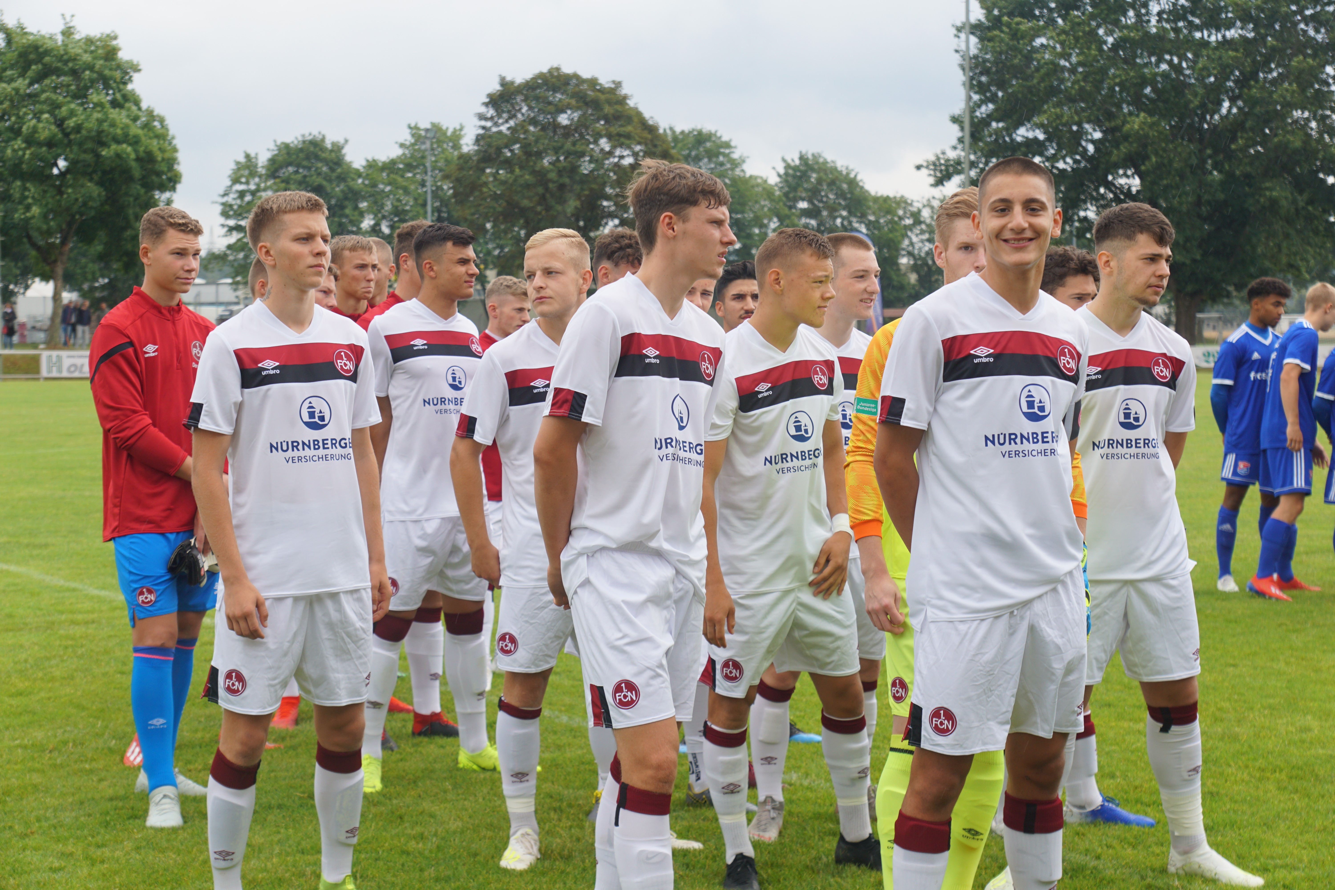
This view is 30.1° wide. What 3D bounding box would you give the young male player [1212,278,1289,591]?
[{"bbox_3d":[3.370,-0.070,14.400,0.520,1.780,0.340,-2,3,-36],"label":"young male player"}]

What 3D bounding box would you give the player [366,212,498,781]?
[{"bbox_3d":[-0.748,0.183,8.191,0.540,1.820,0.420,-1,3,-28],"label":"player"}]

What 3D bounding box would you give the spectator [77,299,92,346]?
[{"bbox_3d":[-22.067,-4.579,94.000,0.520,1.780,0.330,-1,3,-20],"label":"spectator"}]

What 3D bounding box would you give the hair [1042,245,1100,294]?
[{"bbox_3d":[1.185,-0.513,7.400,0.220,0.165,0.180,2,3,42],"label":"hair"}]

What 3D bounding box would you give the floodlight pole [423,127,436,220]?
[{"bbox_3d":[-12.443,-10.339,130.000,0.750,12.600,0.600,-1,3,-15],"label":"floodlight pole"}]

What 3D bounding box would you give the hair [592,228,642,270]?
[{"bbox_3d":[-0.143,-0.613,7.850,0.200,0.145,0.170,2,3,38],"label":"hair"}]

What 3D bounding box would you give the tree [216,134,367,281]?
[{"bbox_3d":[-20.431,-10.744,135.000,8.200,12.200,8.000,0,3,0],"label":"tree"}]

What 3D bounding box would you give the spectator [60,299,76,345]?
[{"bbox_3d":[-21.938,-4.457,91.040,0.550,1.750,0.400,-1,3,-25],"label":"spectator"}]

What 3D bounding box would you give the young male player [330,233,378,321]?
[{"bbox_3d":[-1.132,0.152,9.000,0.520,1.810,0.320,-2,3,-38],"label":"young male player"}]

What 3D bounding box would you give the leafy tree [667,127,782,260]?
[{"bbox_3d":[2.968,-11.210,140.000,7.400,13.400,7.400,0,2,-5],"label":"leafy tree"}]

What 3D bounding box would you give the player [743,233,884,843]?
[{"bbox_3d":[0.464,0.253,7.440,0.540,1.770,0.400,-1,3,-18],"label":"player"}]

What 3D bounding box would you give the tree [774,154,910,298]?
[{"bbox_3d":[9.606,-10.262,135.000,7.800,11.200,7.500,0,3,0],"label":"tree"}]

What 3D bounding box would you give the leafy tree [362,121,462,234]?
[{"bbox_3d":[-13.775,-11.032,137.000,7.200,13.400,7.200,0,2,-5],"label":"leafy tree"}]

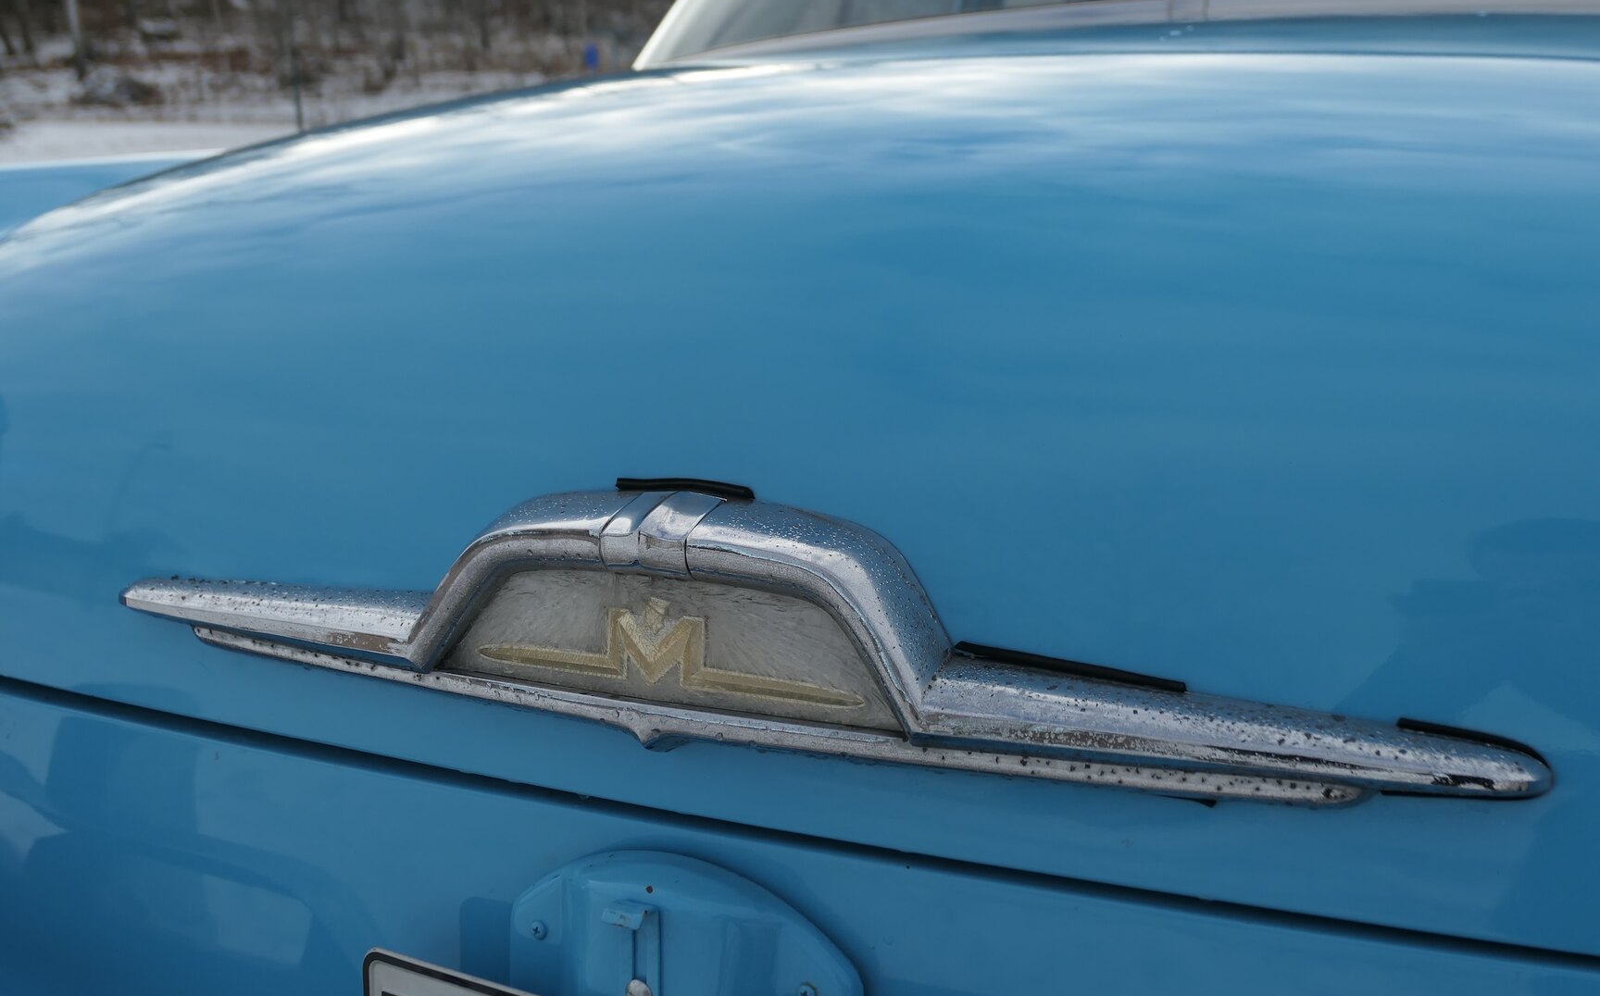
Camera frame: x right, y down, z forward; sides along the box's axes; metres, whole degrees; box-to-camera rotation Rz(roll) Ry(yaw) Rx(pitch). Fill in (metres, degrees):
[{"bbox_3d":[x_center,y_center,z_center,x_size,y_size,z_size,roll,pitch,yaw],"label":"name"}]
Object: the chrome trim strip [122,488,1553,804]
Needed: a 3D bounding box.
[{"bbox_3d":[-0.056,0.049,0.637,0.660,0.105,0.043,4,7,28],"label":"chrome trim strip"}]

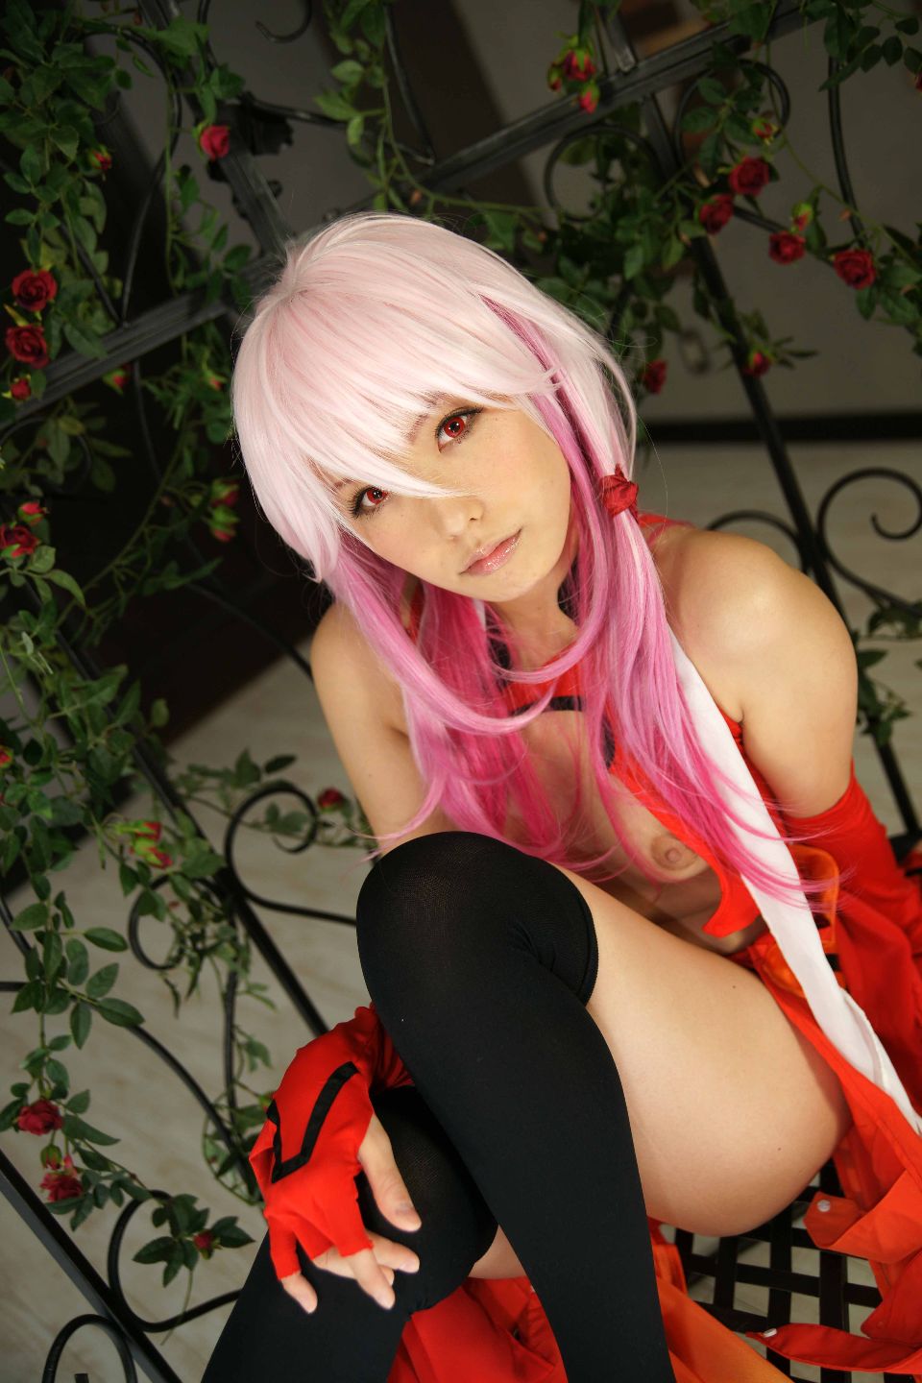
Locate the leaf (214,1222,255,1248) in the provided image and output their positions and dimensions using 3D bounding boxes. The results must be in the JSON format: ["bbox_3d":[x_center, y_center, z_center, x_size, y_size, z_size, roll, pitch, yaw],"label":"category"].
[{"bbox_3d":[-0.154,0.369,0.915,0.031,0.008,0.017,17,59,0],"label":"leaf"}]

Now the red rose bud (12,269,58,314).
[{"bbox_3d":[-0.333,-0.313,1.050,0.035,0.035,0.030,-29,23,-6],"label":"red rose bud"}]

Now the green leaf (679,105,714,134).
[{"bbox_3d":[0.187,-0.451,1.060,0.029,0.020,0.008,-13,2,0],"label":"green leaf"}]

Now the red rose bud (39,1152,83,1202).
[{"bbox_3d":[-0.291,0.354,0.980,0.032,0.030,0.033,3,58,-16],"label":"red rose bud"}]

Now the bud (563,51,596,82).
[{"bbox_3d":[0.092,-0.488,1.050,0.025,0.025,0.025,-21,24,14],"label":"bud"}]

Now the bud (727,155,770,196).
[{"bbox_3d":[0.261,-0.467,1.220,0.038,0.038,0.032,0,12,6],"label":"bud"}]

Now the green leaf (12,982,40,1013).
[{"bbox_3d":[-0.320,0.225,0.990,0.031,0.015,0.009,-48,5,-21],"label":"green leaf"}]

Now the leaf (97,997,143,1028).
[{"bbox_3d":[-0.226,0.212,0.890,0.008,0.034,0.017,113,180,-65],"label":"leaf"}]

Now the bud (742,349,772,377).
[{"bbox_3d":[0.258,-0.286,1.170,0.025,0.025,0.026,20,56,7],"label":"bud"}]

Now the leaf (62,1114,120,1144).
[{"bbox_3d":[-0.270,0.319,0.980,0.015,0.048,0.009,-66,6,-22],"label":"leaf"}]

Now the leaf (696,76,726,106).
[{"bbox_3d":[0.194,-0.465,1.040,0.018,0.030,0.009,-46,9,24],"label":"leaf"}]

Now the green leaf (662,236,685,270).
[{"bbox_3d":[0.178,-0.369,1.130,0.010,0.015,0.030,-62,-4,-81],"label":"green leaf"}]

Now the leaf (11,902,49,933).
[{"bbox_3d":[-0.314,0.165,0.980,0.035,0.017,0.009,-35,2,-20],"label":"leaf"}]

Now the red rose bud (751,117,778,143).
[{"bbox_3d":[0.232,-0.430,1.030,0.021,0.019,0.019,53,125,41],"label":"red rose bud"}]

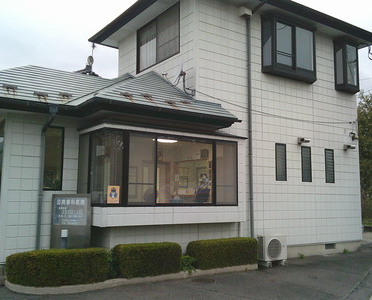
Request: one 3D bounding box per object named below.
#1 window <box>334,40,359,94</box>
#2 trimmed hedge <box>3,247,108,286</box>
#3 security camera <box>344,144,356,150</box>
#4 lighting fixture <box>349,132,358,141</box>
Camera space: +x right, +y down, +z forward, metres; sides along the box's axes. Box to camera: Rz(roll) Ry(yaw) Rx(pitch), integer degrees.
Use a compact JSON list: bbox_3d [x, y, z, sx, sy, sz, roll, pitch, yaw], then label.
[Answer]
[{"bbox_3d":[4.537,-2.309,11.047,0.744,1.336,0.304,5,-8,-34],"label":"window"},{"bbox_3d":[-2.006,1.844,6.162,1.417,0.486,0.739,5,-8,-34],"label":"trimmed hedge"},{"bbox_3d":[4.521,-0.064,10.813,0.132,0.152,0.253,5,-8,-34],"label":"security camera"},{"bbox_3d":[4.698,-0.372,10.998,0.213,0.213,0.202,5,-8,-34],"label":"lighting fixture"}]

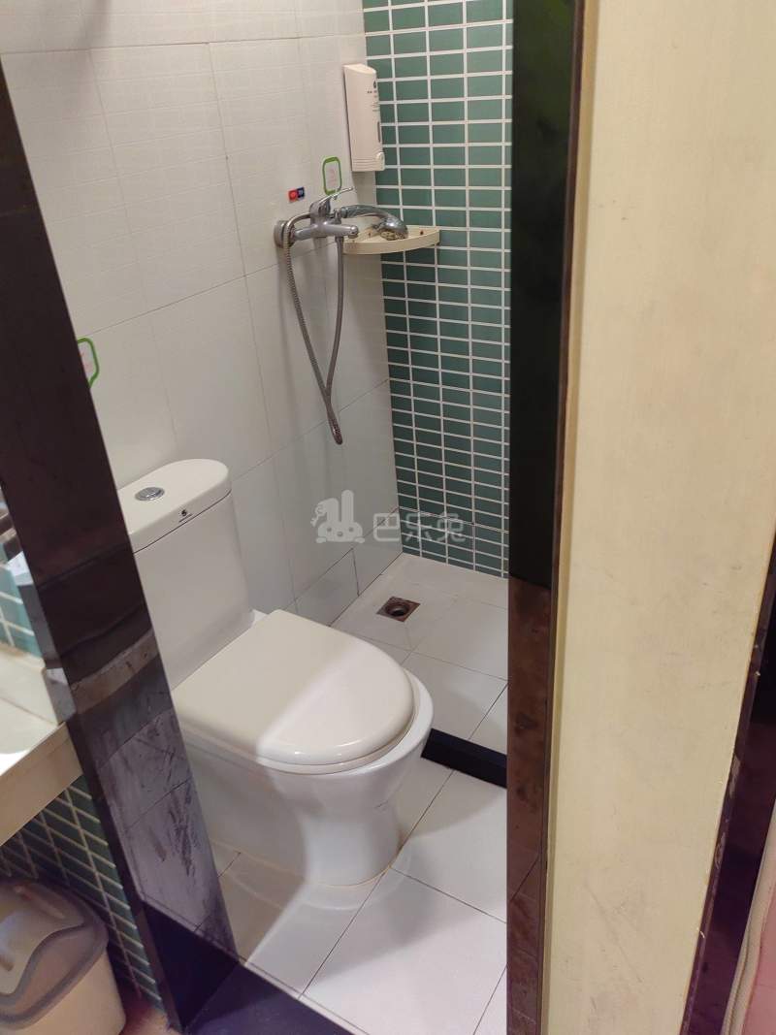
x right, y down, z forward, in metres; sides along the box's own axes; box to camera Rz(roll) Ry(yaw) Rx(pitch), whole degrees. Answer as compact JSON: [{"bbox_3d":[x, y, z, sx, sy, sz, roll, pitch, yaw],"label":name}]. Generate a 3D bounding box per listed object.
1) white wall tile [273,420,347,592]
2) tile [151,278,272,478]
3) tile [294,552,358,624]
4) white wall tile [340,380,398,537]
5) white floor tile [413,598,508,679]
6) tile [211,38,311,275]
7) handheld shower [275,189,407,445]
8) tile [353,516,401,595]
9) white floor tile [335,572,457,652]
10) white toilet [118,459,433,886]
[{"bbox_3d":[-0.201,-0.029,2.256,0.010,0.450,0.301,13,34,28],"label":"white wall tile"},{"bbox_3d":[-0.387,-0.284,1.828,0.010,0.449,0.299,13,35,28],"label":"tile"},{"bbox_3d":[-0.182,0.242,2.433,0.010,0.184,0.300,13,35,28],"label":"tile"},{"bbox_3d":[-0.054,-0.164,2.471,0.010,0.450,0.286,13,34,28],"label":"white wall tile"},{"bbox_3d":[0.272,0.354,2.371,0.295,0.010,0.296,13,35,28],"label":"white floor tile"},{"bbox_3d":[-0.266,-0.812,1.819,0.010,0.455,0.300,13,35,28],"label":"tile"},{"bbox_3d":[-0.072,-0.525,2.086,0.190,0.630,0.370,13,35,28],"label":"handheld shower"},{"bbox_3d":[-0.032,0.108,2.628,0.010,0.180,0.286,13,34,28],"label":"tile"},{"bbox_3d":[0.021,0.294,2.508,0.290,0.010,0.296,13,35,28],"label":"white floor tile"},{"bbox_3d":[-0.219,0.350,1.628,0.675,0.782,0.372,13,34,28],"label":"white toilet"}]

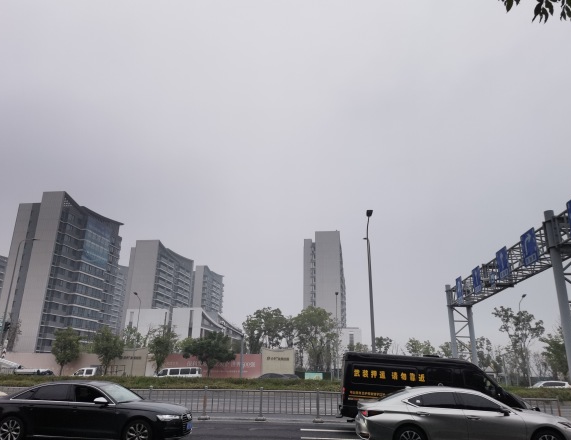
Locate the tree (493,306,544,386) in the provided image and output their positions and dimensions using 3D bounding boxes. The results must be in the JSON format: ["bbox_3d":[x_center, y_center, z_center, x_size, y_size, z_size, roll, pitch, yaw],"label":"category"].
[{"bbox_3d":[26.261,14.629,52.218,5.400,9.470,5.400,1,-18,0],"label":"tree"}]

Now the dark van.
[{"bbox_3d":[4.751,5.490,14.565,5.800,2.400,2.050,0,-18,4],"label":"dark van"}]

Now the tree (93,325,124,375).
[{"bbox_3d":[-19.684,14.943,50.745,3.400,6.120,3.400,1,-18,0],"label":"tree"}]

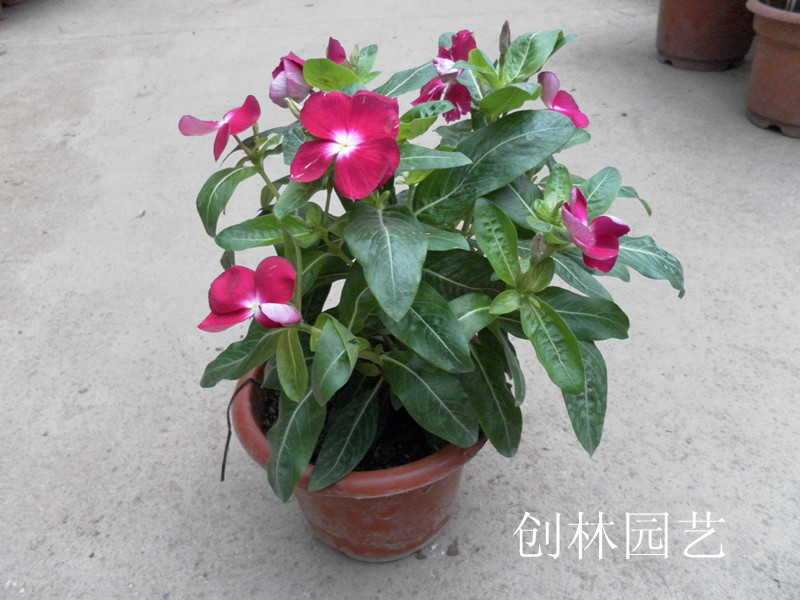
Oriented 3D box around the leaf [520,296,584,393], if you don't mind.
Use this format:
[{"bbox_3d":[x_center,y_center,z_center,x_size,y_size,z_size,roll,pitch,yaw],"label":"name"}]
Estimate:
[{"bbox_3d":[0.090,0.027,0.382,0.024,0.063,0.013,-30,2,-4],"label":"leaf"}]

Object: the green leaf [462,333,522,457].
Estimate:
[{"bbox_3d":[0.052,0.057,0.376,0.030,0.077,0.014,-26,15,-21],"label":"green leaf"}]

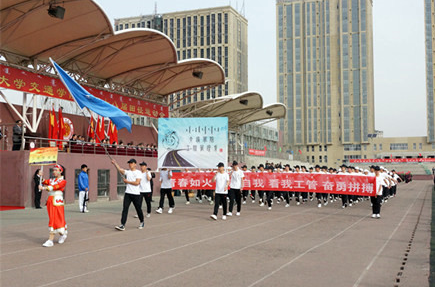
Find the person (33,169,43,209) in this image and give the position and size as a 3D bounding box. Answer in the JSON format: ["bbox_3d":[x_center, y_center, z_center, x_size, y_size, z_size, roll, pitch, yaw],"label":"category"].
[{"bbox_3d":[-7.337,1.867,19.334,0.340,1.610,0.450,0,-4,10],"label":"person"}]

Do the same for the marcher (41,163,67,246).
[{"bbox_3d":[-3.243,1.228,9.410,0.500,1.610,0.620,-2,-4,24],"label":"marcher"}]

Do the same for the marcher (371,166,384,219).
[{"bbox_3d":[5.188,1.591,15.366,0.520,1.720,0.400,-2,-4,24],"label":"marcher"}]

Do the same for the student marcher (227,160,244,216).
[{"bbox_3d":[0.630,1.599,16.422,0.540,1.840,0.550,-1,-4,22],"label":"student marcher"}]

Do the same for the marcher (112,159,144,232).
[{"bbox_3d":[-2.279,1.326,12.204,0.660,1.800,0.850,-2,-4,29],"label":"marcher"}]

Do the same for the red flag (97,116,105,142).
[{"bbox_3d":[-7.159,-0.887,28.800,0.350,1.750,0.500,-2,-4,24],"label":"red flag"}]

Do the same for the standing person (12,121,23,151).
[{"bbox_3d":[-9.475,-0.237,22.300,0.400,1.730,0.520,-2,-4,24],"label":"standing person"}]

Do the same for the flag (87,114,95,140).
[{"bbox_3d":[-7.510,-0.948,27.900,0.350,1.750,0.500,-2,-4,24],"label":"flag"}]

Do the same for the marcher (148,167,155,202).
[{"bbox_3d":[-3.493,2.188,24.983,0.450,1.770,0.520,-2,-4,24],"label":"marcher"}]

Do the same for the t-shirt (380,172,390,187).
[{"bbox_3d":[8.149,1.766,22.900,0.550,0.680,0.300,-2,-4,24],"label":"t-shirt"}]

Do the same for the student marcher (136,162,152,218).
[{"bbox_3d":[-2.475,1.535,15.750,0.520,1.820,0.650,-2,-4,24],"label":"student marcher"}]

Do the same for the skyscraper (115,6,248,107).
[{"bbox_3d":[-13.201,-15.493,164.744,43.000,55.500,15.700,-1,-4,21],"label":"skyscraper"}]

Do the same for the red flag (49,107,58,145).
[{"bbox_3d":[-7.861,-0.763,22.562,0.250,1.863,0.450,-1,-4,25],"label":"red flag"}]

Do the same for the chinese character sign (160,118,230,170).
[{"bbox_3d":[-0.862,-0.005,16.194,2.541,1.740,0.070,-1,-4,16],"label":"chinese character sign"}]

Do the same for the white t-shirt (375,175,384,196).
[{"bbox_3d":[5.256,1.379,15.386,0.500,0.660,0.280,-2,-4,24],"label":"white t-shirt"}]

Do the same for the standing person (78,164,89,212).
[{"bbox_3d":[-4.986,1.692,17.641,0.360,1.760,0.480,0,-4,10],"label":"standing person"}]

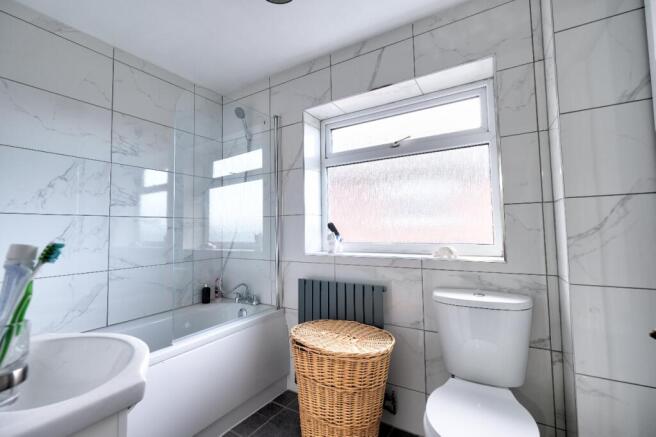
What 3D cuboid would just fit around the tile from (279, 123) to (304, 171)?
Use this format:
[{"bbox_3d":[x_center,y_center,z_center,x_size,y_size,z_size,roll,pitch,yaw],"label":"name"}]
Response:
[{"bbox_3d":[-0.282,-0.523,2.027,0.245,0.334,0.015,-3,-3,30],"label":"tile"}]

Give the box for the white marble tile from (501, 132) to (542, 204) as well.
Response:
[{"bbox_3d":[0.934,-0.241,1.324,0.152,0.337,0.015,-3,-3,30],"label":"white marble tile"}]

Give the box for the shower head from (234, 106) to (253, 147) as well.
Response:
[{"bbox_3d":[-0.643,-0.697,2.105,0.082,0.265,0.075,-3,19,30],"label":"shower head"}]

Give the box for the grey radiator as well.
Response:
[{"bbox_3d":[0.076,0.695,1.707,0.590,0.600,0.062,-3,-3,30],"label":"grey radiator"}]

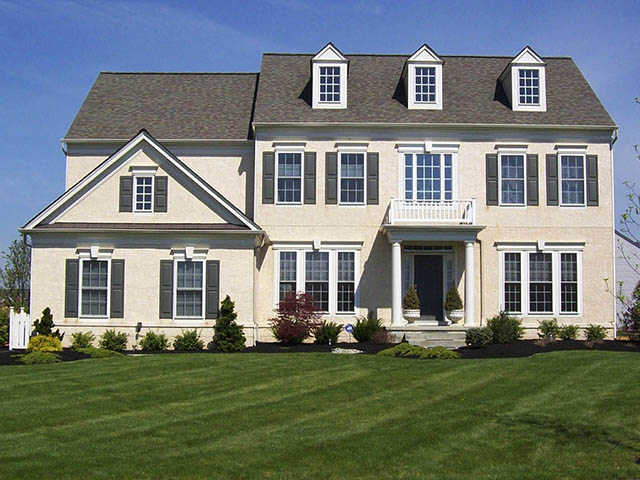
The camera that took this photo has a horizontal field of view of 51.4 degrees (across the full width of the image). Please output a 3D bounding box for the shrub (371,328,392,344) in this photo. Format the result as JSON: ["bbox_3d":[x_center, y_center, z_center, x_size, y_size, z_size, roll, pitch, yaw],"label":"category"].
[{"bbox_3d":[1.807,2.813,19.400,0.650,0.460,0.600,0,-3,-1],"label":"shrub"}]

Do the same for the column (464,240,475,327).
[{"bbox_3d":[4.552,1.332,20.200,0.340,2.620,0.340,0,-5,-1],"label":"column"}]

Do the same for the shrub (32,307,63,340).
[{"bbox_3d":[-7.461,2.395,18.225,0.818,1.143,0.800,0,-3,0],"label":"shrub"}]

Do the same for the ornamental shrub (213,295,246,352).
[{"bbox_3d":[-2.488,2.296,18.300,0.920,1.580,0.900,0,-5,-1],"label":"ornamental shrub"}]

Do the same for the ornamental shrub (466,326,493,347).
[{"bbox_3d":[4.533,2.760,19.038,0.800,0.550,0.750,0,-3,-1],"label":"ornamental shrub"}]

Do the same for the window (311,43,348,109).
[{"bbox_3d":[0.328,-5.238,22.542,1.160,2.161,2.200,0,-3,0],"label":"window"}]

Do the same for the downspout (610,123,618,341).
[{"bbox_3d":[9.193,-0.225,20.732,0.150,6.573,0.300,0,-3,0],"label":"downspout"}]

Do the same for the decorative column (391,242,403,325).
[{"bbox_3d":[2.334,1.332,20.200,0.340,2.620,0.340,0,-5,-1],"label":"decorative column"}]

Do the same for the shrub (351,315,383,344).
[{"bbox_3d":[1.483,2.706,20.350,0.960,0.850,0.900,0,-5,-1],"label":"shrub"}]

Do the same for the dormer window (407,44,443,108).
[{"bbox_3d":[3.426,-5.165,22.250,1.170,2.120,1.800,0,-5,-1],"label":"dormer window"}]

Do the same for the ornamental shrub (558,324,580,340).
[{"bbox_3d":[7.580,2.813,20.242,0.687,0.514,0.620,0,-3,0],"label":"ornamental shrub"}]

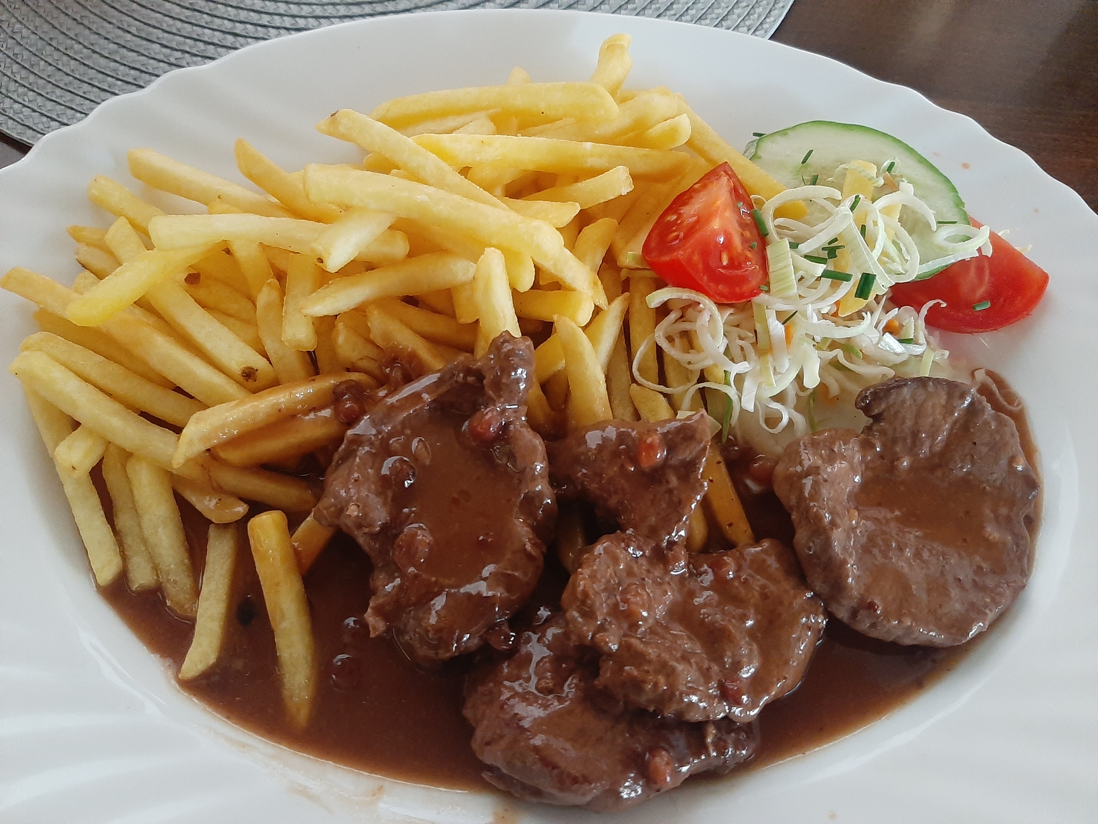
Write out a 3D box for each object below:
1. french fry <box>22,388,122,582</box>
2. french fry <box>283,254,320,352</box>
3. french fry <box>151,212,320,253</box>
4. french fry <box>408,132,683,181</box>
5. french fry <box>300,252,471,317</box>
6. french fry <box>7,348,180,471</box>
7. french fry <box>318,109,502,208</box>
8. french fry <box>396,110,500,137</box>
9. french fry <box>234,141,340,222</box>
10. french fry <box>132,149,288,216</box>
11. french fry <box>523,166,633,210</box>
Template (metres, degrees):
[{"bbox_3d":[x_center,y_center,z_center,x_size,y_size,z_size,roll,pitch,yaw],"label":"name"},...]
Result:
[{"bbox_3d":[-0.112,0.015,0.193,0.007,0.007,0.050,-25,82,-12],"label":"french fry"},{"bbox_3d":[-0.062,-0.031,0.205,0.007,0.007,0.029,-3,78,-3],"label":"french fry"},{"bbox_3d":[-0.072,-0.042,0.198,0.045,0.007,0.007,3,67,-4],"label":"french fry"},{"bbox_3d":[0.000,-0.065,0.210,0.072,0.007,0.007,2,68,-5],"label":"french fry"},{"bbox_3d":[-0.037,-0.030,0.193,0.040,0.007,0.008,-14,67,-5],"label":"french fry"},{"bbox_3d":[-0.101,0.001,0.189,0.049,0.008,0.009,30,68,3],"label":"french fry"},{"bbox_3d":[-0.038,-0.069,0.232,0.073,0.007,0.007,32,54,23],"label":"french fry"},{"bbox_3d":[-0.027,-0.079,0.227,0.035,0.007,0.007,-13,67,-6],"label":"french fry"},{"bbox_3d":[-0.073,-0.065,0.232,0.042,0.007,0.007,33,55,18],"label":"french fry"},{"bbox_3d":[-0.088,-0.059,0.219,0.053,0.007,0.008,21,67,11],"label":"french fry"},{"bbox_3d":[0.006,-0.056,0.213,0.030,0.007,0.007,-9,68,7],"label":"french fry"}]

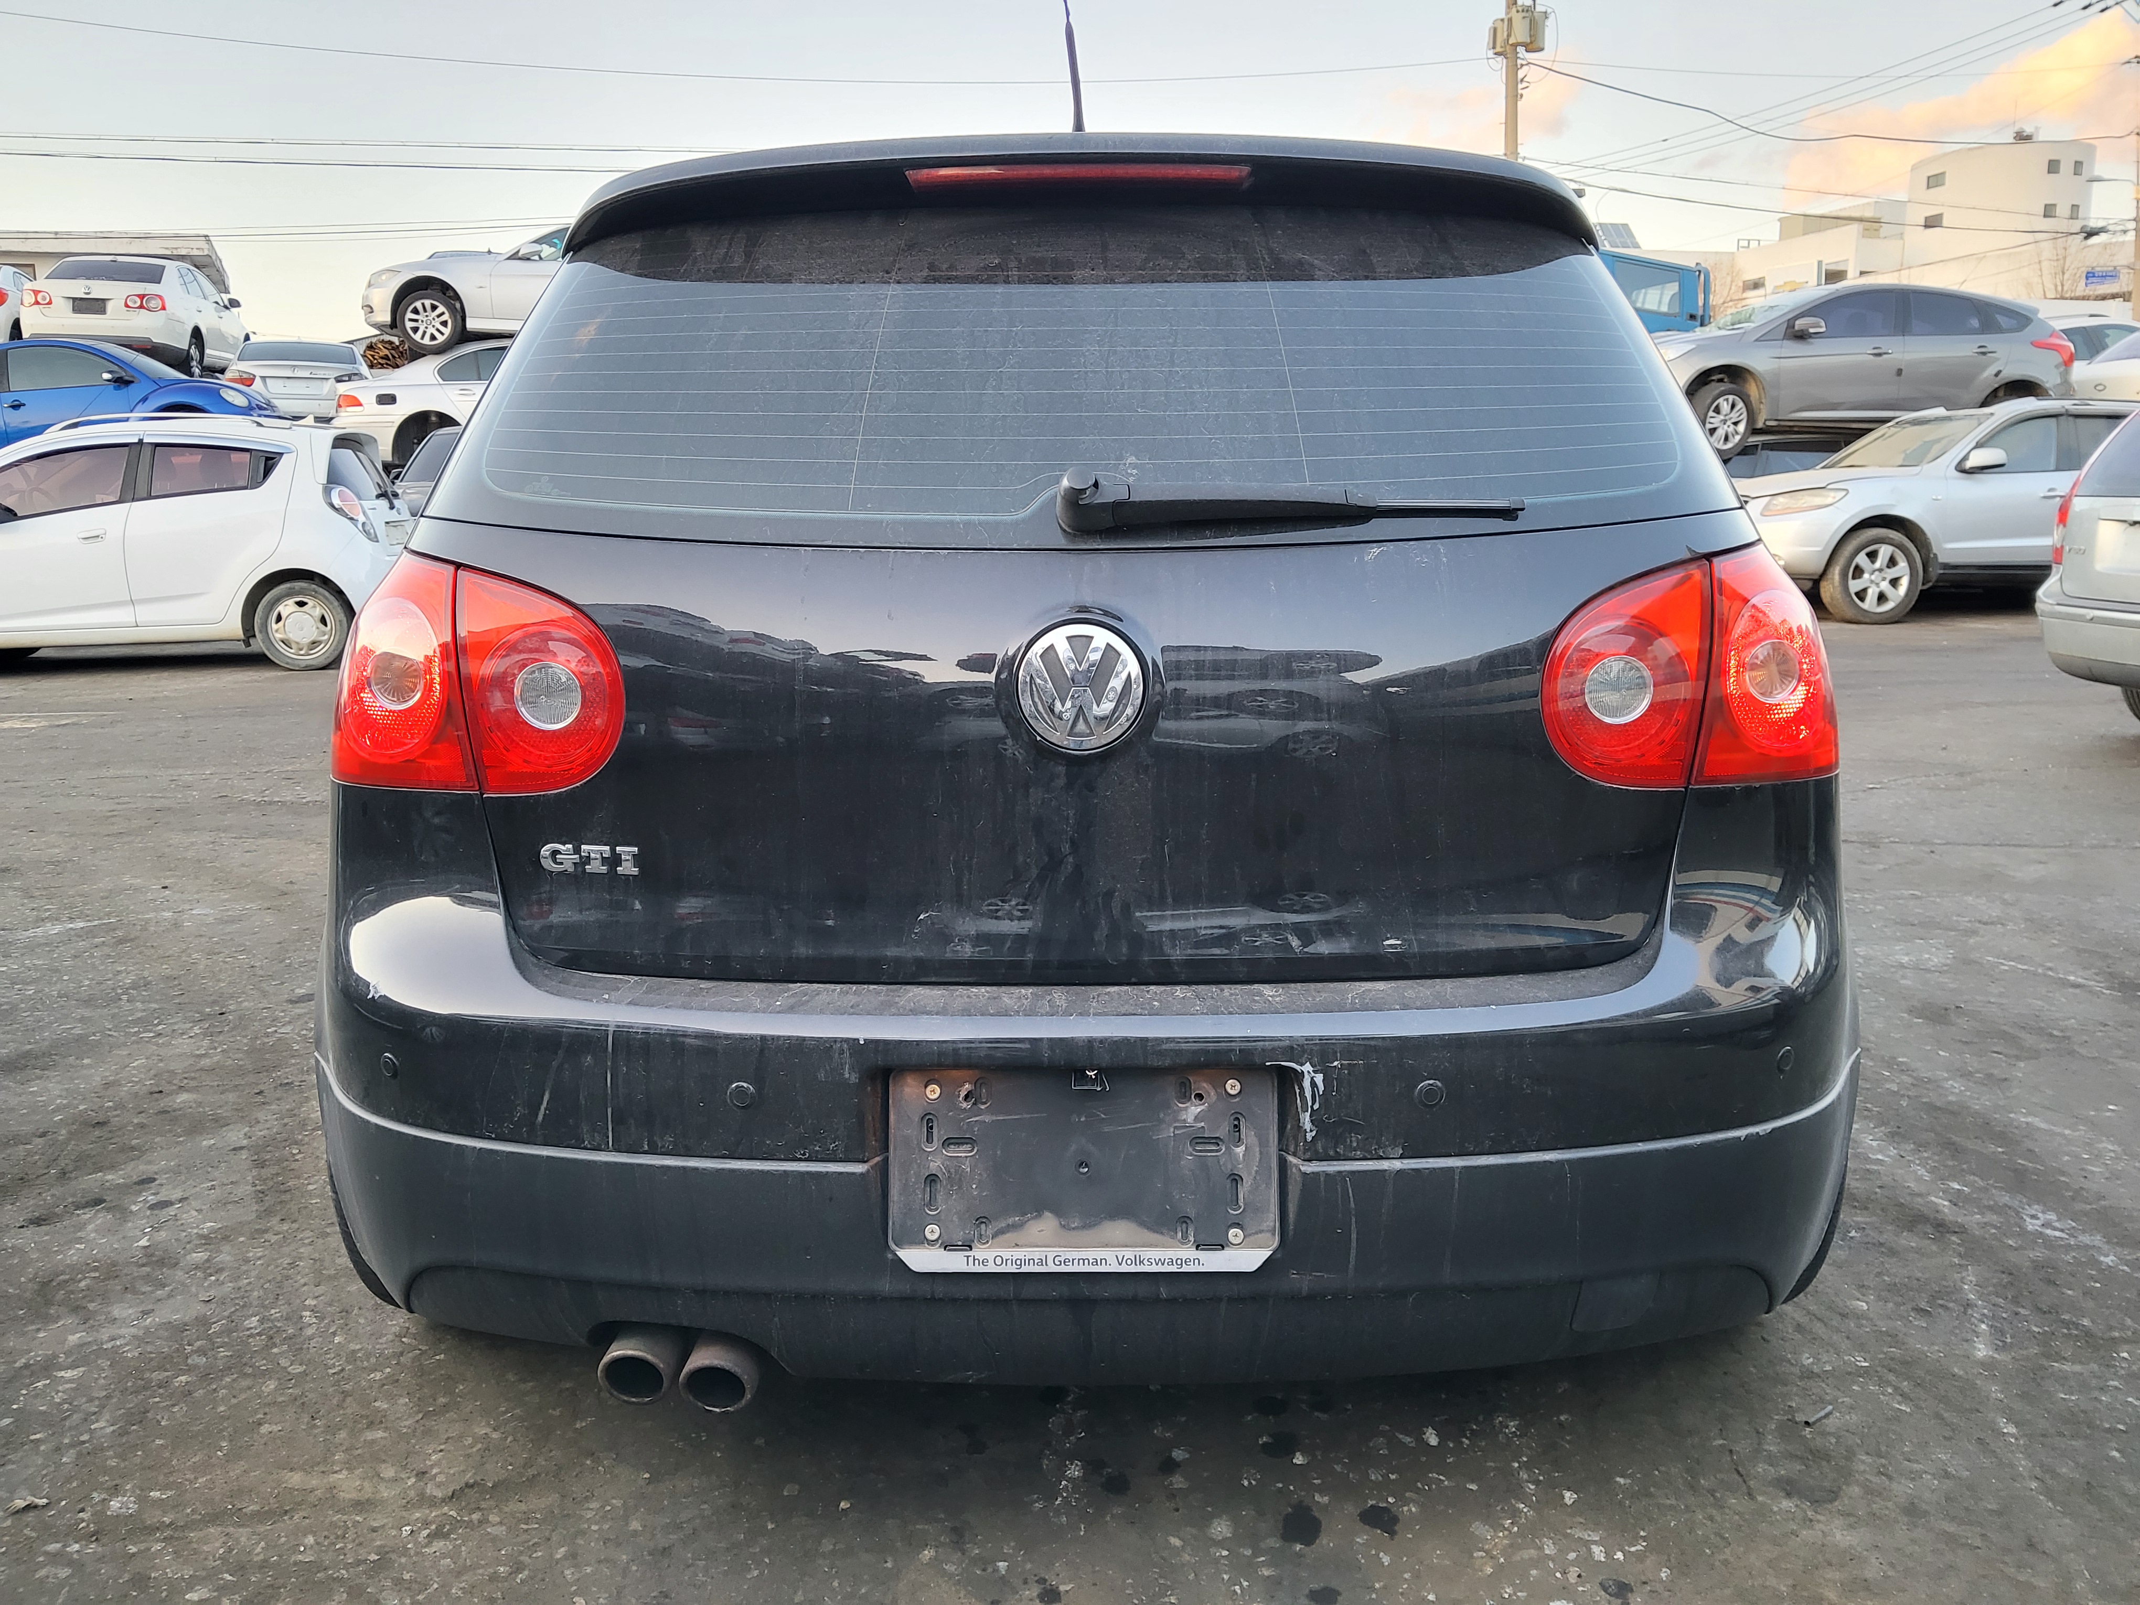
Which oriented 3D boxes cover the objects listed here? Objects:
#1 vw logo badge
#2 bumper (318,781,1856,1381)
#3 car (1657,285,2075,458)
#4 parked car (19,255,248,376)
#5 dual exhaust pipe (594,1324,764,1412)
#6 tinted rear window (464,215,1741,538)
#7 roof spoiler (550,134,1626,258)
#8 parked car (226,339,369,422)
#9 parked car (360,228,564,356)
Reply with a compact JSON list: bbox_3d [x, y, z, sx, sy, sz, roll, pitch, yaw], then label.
[{"bbox_3d":[0.010,-0.098,1.382,0.112,0.112,0.020,0,5,0],"label":"vw logo badge"},{"bbox_3d":[0.015,0.255,1.598,1.740,0.520,0.450,0,11,0],"label":"bumper"},{"bbox_3d":[6.300,-3.644,13.758,4.358,1.484,1.823,-2,11,-11],"label":"car"},{"bbox_3d":[-12.150,-6.348,21.178,1.781,1.459,4.554,-3,11,-13],"label":"parked car"},{"bbox_3d":[-0.360,0.506,1.509,0.145,0.070,0.130,0,11,0],"label":"dual exhaust pipe"},{"bbox_3d":[0.012,-0.407,1.571,1.280,0.440,0.150,0,-25,0],"label":"tinted rear window"},{"bbox_3d":[0.012,-0.621,1.621,1.120,0.130,0.270,0,11,0],"label":"roof spoiler"},{"bbox_3d":[-10.800,-5.790,22.712,1.770,1.450,4.550,-4,12,-21],"label":"parked car"},{"bbox_3d":[-5.300,-5.495,17.371,4.520,1.430,1.817,-3,11,-16],"label":"parked car"}]

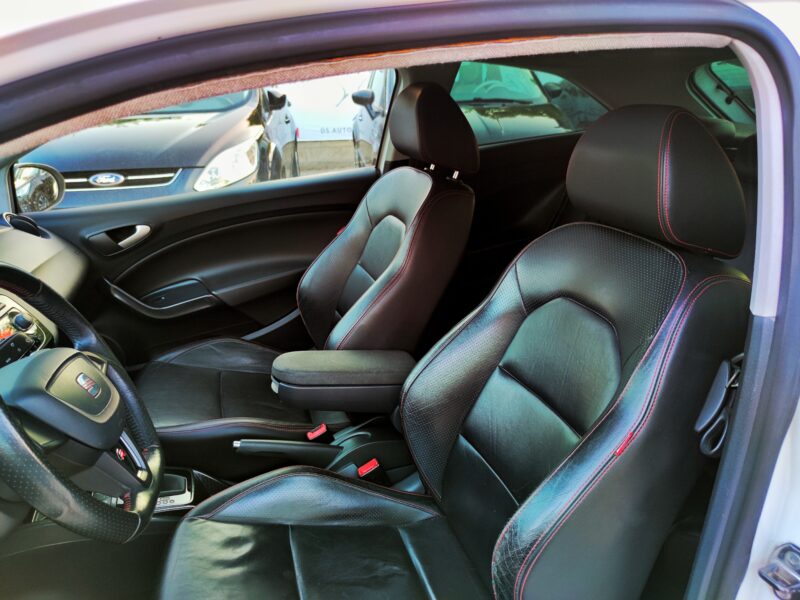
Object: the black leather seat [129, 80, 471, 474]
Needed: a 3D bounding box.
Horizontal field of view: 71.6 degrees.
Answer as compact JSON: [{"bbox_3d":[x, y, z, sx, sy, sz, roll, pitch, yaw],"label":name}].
[{"bbox_3d":[-0.254,-0.069,1.482,0.920,1.000,0.520,-10,26,-28],"label":"black leather seat"}]

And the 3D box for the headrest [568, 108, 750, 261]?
[{"bbox_3d":[0.424,-0.213,0.960,0.180,0.215,0.260,-5,24,-30],"label":"headrest"}]

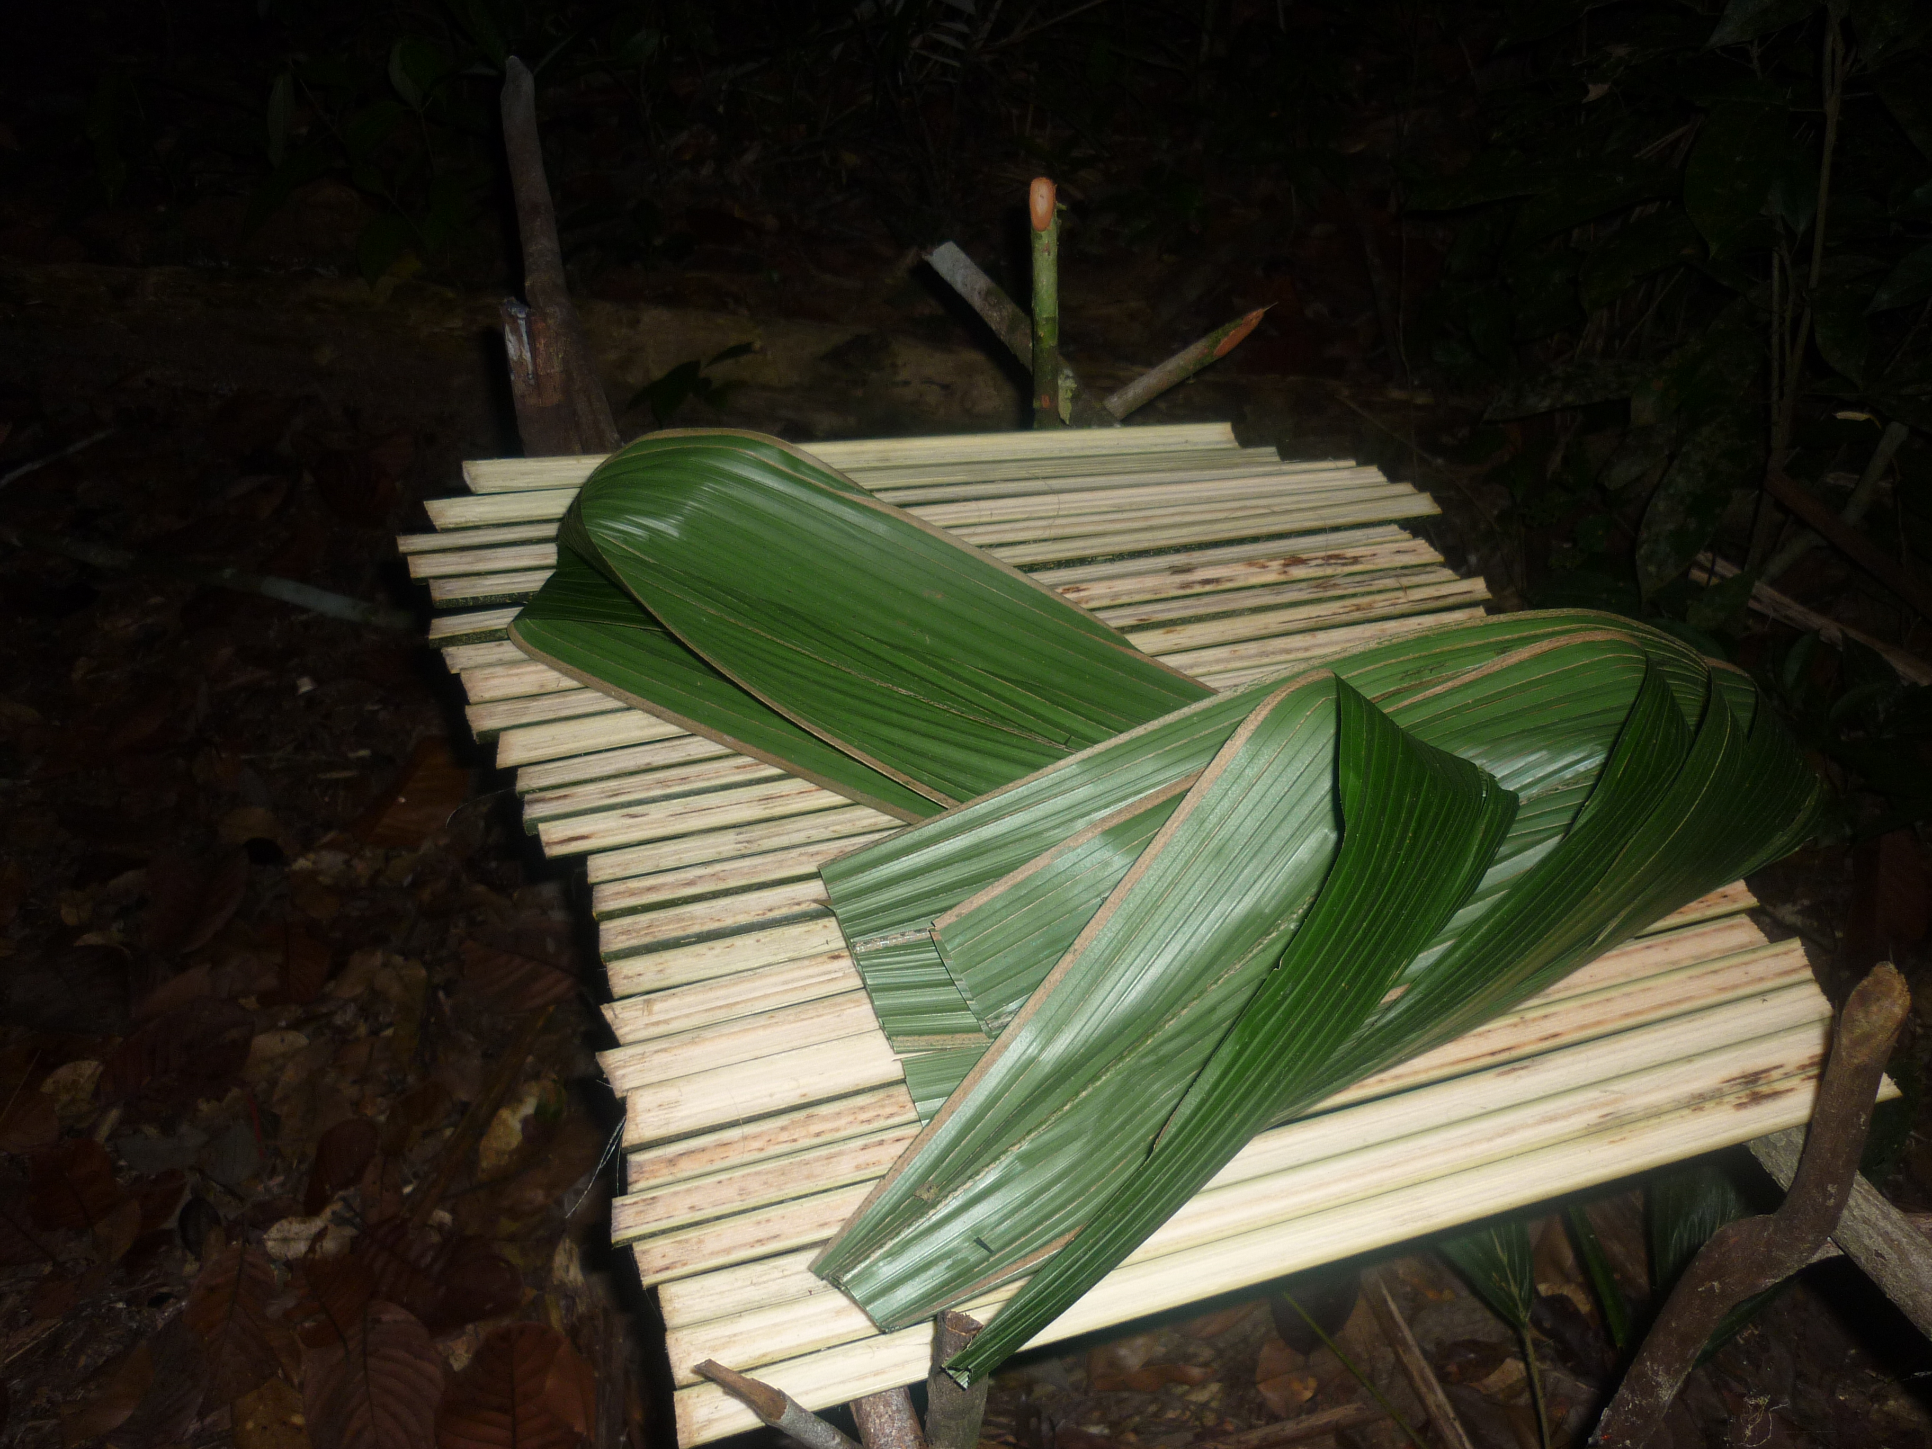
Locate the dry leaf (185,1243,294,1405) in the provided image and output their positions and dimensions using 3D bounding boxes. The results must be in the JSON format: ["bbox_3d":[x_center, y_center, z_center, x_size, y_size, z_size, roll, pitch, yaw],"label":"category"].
[{"bbox_3d":[-0.655,0.541,1.660,0.088,0.025,0.180,-4,36,-10],"label":"dry leaf"}]

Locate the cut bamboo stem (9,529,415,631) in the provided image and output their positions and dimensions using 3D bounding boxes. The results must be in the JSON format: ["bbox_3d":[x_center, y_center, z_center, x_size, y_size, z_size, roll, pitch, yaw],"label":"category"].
[{"bbox_3d":[-0.935,-0.179,2.290,0.596,0.026,0.026,12,41,11],"label":"cut bamboo stem"}]

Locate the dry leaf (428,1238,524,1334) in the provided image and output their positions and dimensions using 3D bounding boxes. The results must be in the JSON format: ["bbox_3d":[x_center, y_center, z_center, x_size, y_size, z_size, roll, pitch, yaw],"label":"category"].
[{"bbox_3d":[-0.454,0.519,1.709,0.085,0.025,0.093,-13,39,-21],"label":"dry leaf"}]

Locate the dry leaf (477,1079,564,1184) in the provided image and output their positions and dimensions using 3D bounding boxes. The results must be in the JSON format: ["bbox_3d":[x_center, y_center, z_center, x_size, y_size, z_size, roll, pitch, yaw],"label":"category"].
[{"bbox_3d":[-0.402,0.367,1.664,0.051,0.018,0.126,15,42,15],"label":"dry leaf"}]

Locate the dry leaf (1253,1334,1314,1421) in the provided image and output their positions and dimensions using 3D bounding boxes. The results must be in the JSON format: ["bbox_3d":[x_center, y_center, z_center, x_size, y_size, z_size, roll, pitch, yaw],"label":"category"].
[{"bbox_3d":[0.259,0.528,1.501,0.055,0.015,0.071,-12,42,-16],"label":"dry leaf"}]

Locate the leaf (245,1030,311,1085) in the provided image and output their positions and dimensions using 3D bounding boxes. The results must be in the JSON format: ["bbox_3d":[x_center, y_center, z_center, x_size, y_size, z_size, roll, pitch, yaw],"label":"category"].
[{"bbox_3d":[-0.647,0.311,1.722,0.067,0.015,0.071,-28,48,-31],"label":"leaf"}]

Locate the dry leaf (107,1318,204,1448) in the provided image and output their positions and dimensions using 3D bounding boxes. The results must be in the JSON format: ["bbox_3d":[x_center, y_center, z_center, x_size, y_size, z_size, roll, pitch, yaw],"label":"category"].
[{"bbox_3d":[-0.708,0.577,1.610,0.073,0.020,0.130,7,36,5],"label":"dry leaf"}]

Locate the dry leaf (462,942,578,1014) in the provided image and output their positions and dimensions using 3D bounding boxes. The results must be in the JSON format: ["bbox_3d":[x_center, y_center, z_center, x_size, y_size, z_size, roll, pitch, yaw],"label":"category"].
[{"bbox_3d":[-0.454,0.255,1.794,0.130,0.020,0.071,14,42,14],"label":"dry leaf"}]

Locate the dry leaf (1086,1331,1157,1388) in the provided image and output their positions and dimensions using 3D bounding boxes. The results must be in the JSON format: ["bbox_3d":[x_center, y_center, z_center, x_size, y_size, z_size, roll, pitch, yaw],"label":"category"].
[{"bbox_3d":[0.130,0.521,1.502,0.065,0.018,0.045,-5,40,-8],"label":"dry leaf"}]

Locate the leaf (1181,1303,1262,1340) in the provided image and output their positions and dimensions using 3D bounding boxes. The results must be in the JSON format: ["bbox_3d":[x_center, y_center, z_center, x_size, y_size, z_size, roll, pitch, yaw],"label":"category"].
[{"bbox_3d":[0.237,0.557,1.719,0.088,0.020,0.034,-13,39,-22],"label":"leaf"}]

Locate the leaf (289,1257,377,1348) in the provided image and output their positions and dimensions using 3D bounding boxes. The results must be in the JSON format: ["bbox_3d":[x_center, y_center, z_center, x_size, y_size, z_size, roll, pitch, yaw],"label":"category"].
[{"bbox_3d":[-0.581,0.528,1.689,0.069,0.020,0.113,-21,42,-30],"label":"leaf"}]

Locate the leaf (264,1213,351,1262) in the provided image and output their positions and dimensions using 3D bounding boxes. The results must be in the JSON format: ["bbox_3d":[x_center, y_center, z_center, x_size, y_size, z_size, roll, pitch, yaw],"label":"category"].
[{"bbox_3d":[-0.621,0.486,1.744,0.086,0.020,0.052,-1,36,-7],"label":"leaf"}]

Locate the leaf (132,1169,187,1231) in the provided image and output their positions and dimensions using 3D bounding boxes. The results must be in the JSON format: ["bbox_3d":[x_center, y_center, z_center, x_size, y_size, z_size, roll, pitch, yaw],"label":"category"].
[{"bbox_3d":[-0.775,0.458,1.770,0.051,0.020,0.073,10,36,9],"label":"leaf"}]

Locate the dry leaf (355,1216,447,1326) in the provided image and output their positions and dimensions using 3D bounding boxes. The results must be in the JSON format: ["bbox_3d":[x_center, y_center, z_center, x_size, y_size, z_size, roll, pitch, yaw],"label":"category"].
[{"bbox_3d":[-0.479,0.461,1.548,0.126,0.018,0.069,28,46,27],"label":"dry leaf"}]

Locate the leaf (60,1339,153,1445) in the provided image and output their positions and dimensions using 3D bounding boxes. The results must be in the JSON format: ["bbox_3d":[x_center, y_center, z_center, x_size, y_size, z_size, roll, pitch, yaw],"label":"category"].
[{"bbox_3d":[-0.748,0.580,1.602,0.056,0.020,0.109,12,36,12],"label":"leaf"}]

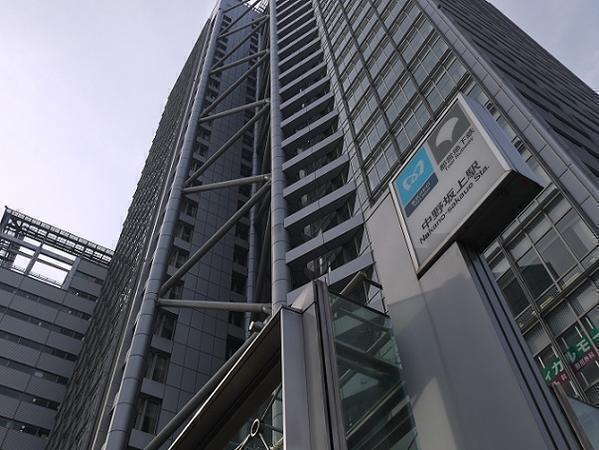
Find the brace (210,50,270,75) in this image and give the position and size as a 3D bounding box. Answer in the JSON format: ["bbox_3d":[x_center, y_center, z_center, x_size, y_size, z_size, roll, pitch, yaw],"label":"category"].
[{"bbox_3d":[-8.305,-21.754,78.796,11.680,0.450,0.450,-5,-46,44],"label":"brace"}]

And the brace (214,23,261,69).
[{"bbox_3d":[-8.543,-26.318,85.222,11.573,0.450,0.450,-48,-59,-15],"label":"brace"}]

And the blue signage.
[{"bbox_3d":[0.765,-0.274,3.869,0.030,0.450,0.337,25,-60,-19],"label":"blue signage"}]

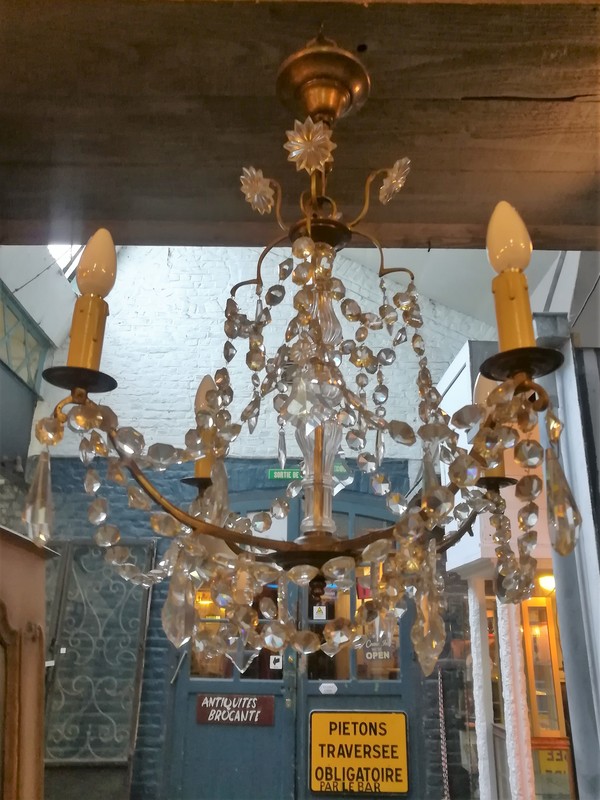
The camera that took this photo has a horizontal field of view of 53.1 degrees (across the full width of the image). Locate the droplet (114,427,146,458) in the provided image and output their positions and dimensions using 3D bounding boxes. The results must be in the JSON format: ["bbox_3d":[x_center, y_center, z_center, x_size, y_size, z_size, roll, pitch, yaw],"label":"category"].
[{"bbox_3d":[-0.132,0.033,0.467,0.023,0.022,0.011,7,-20,-15],"label":"droplet"}]

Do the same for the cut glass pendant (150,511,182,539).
[{"bbox_3d":[-0.102,0.095,0.457,0.022,0.020,0.013,5,-20,-9],"label":"cut glass pendant"}]

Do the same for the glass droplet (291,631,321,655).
[{"bbox_3d":[0.004,0.191,0.472,0.022,0.022,0.011,1,-55,1],"label":"glass droplet"}]

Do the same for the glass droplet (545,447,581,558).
[{"bbox_3d":[0.178,0.070,0.408,0.024,0.074,0.019,-7,-21,22],"label":"glass droplet"}]

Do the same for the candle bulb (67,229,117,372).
[{"bbox_3d":[-0.186,-0.090,0.541,0.035,0.152,0.035,7,-21,-17],"label":"candle bulb"}]

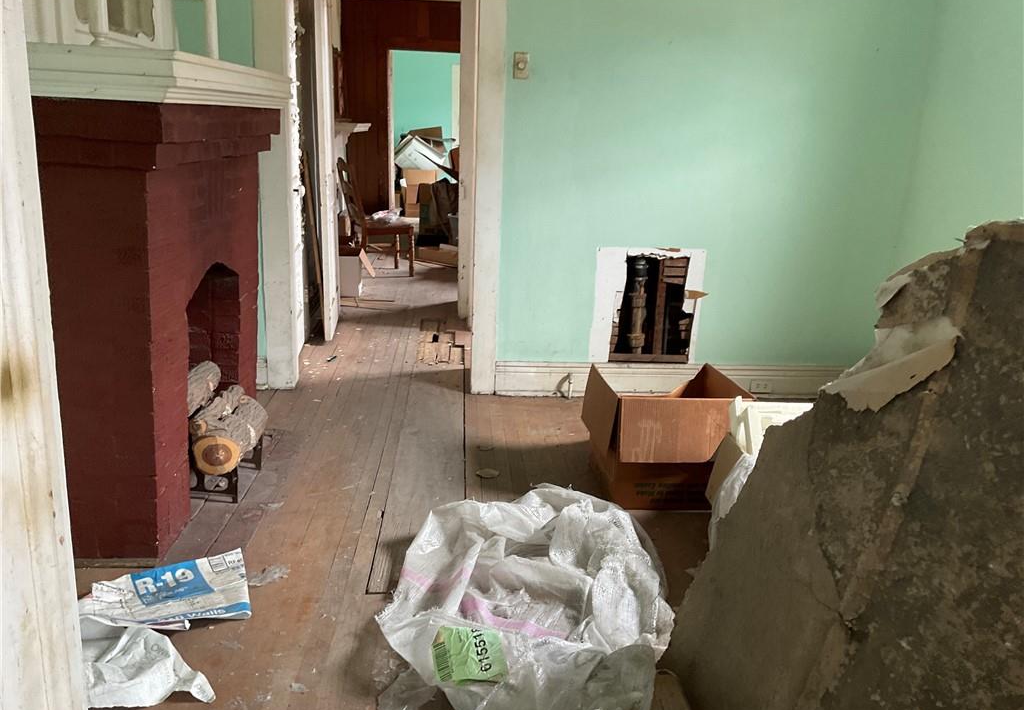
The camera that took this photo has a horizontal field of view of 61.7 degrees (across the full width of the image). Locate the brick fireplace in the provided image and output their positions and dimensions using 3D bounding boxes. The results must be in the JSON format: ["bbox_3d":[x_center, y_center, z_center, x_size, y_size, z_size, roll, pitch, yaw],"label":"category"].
[{"bbox_3d":[-1.160,-0.176,2.880,0.460,1.245,1.360,1,13,-3],"label":"brick fireplace"}]

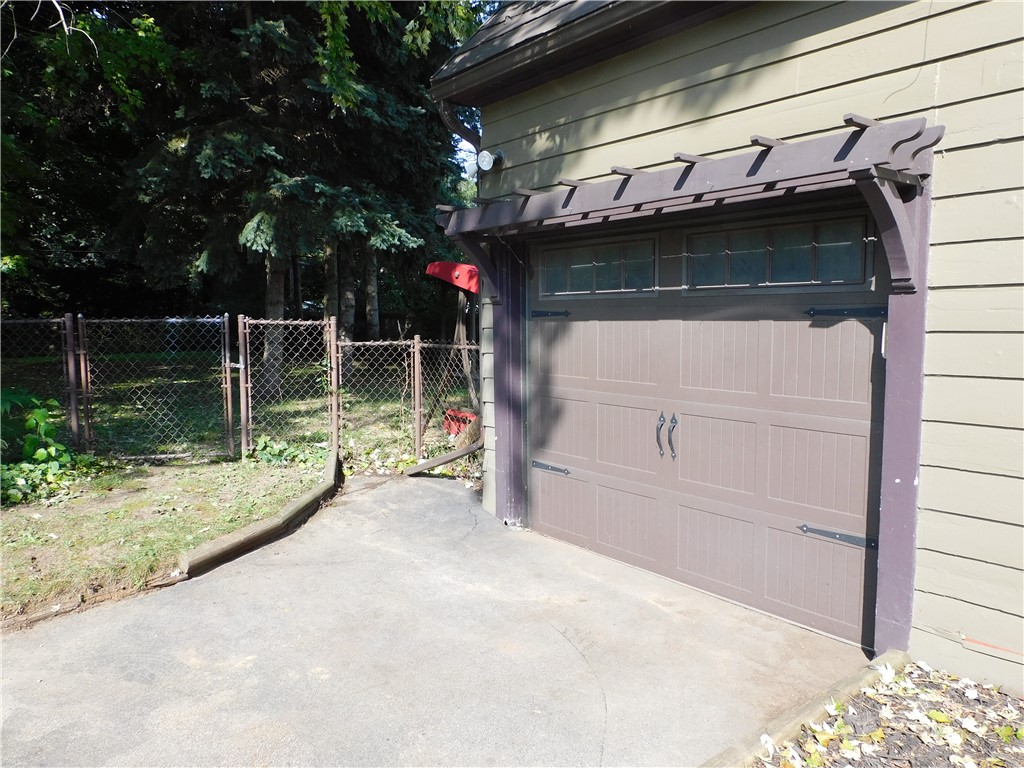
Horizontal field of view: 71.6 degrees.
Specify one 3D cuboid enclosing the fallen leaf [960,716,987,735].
[{"bbox_3d":[1.672,1.233,2.574,0.072,0.022,0.085,-5,7,-40],"label":"fallen leaf"}]

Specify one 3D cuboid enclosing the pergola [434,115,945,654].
[{"bbox_3d":[0.598,0.057,3.843,0.610,2.282,3.049,-5,7,-40],"label":"pergola"}]

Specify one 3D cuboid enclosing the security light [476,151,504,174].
[{"bbox_3d":[-0.130,-1.538,4.867,0.183,0.163,0.140,-5,7,-40],"label":"security light"}]

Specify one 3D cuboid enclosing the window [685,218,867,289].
[{"bbox_3d":[1.289,-0.640,3.578,0.040,0.306,0.970,-5,7,-40],"label":"window"}]

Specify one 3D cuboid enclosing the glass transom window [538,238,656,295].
[{"bbox_3d":[0.519,-0.725,4.495,0.040,0.306,0.965,-5,7,-40],"label":"glass transom window"}]

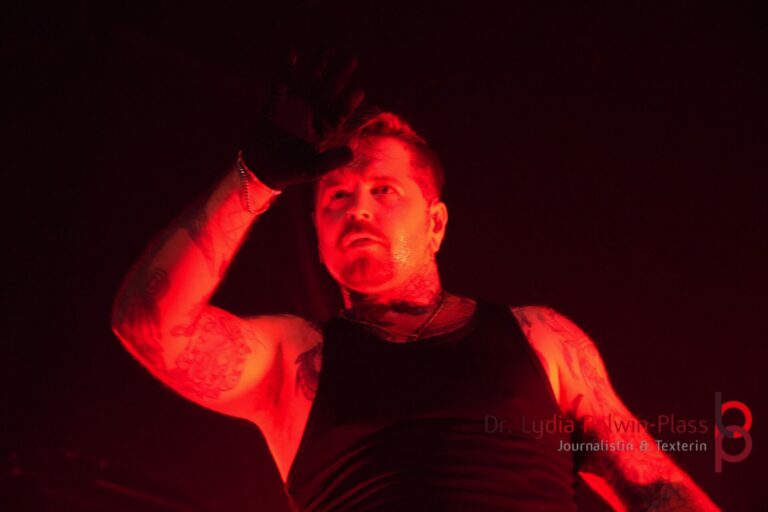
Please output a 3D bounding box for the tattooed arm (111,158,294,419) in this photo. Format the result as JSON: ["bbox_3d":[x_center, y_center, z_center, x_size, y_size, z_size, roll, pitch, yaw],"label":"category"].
[{"bbox_3d":[-0.241,0.043,2.470,0.250,0.330,0.250,-3,-19,8],"label":"tattooed arm"}]

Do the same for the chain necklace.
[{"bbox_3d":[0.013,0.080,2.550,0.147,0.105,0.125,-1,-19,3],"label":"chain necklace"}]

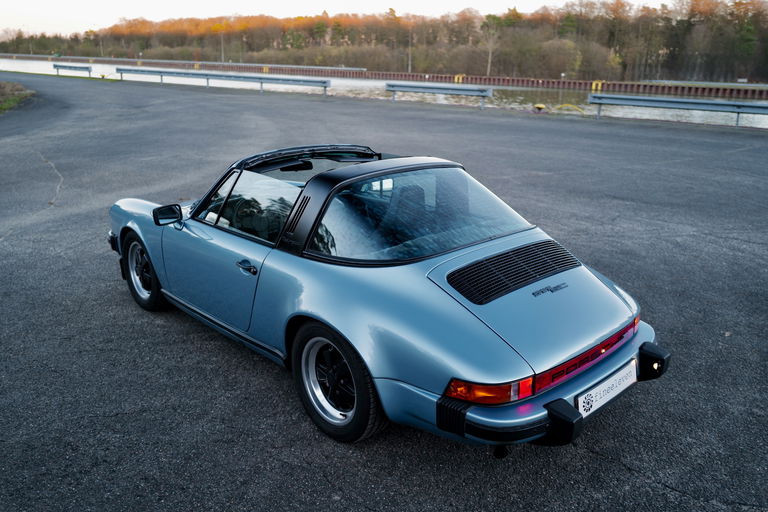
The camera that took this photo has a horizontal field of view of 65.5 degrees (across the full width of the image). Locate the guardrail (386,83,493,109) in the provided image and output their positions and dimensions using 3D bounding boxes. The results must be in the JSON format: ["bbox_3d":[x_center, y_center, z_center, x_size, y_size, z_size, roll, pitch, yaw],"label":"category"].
[{"bbox_3d":[2.006,-6.201,23.098,4.700,0.750,0.200,14,22,34],"label":"guardrail"}]

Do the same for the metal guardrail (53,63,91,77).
[{"bbox_3d":[-20.037,-11.916,38.435,4.650,0.750,0.200,14,22,34],"label":"metal guardrail"}]

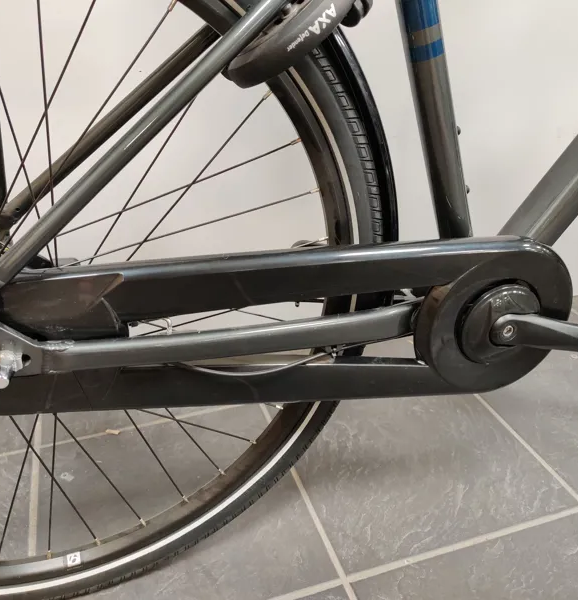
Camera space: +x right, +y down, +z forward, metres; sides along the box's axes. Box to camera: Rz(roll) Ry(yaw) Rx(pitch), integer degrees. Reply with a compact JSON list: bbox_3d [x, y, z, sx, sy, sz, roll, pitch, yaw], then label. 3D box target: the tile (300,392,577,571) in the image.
[{"bbox_3d":[0.171,0.220,0.910,0.334,0.010,0.334,-9,31,-16],"label":"tile"}]

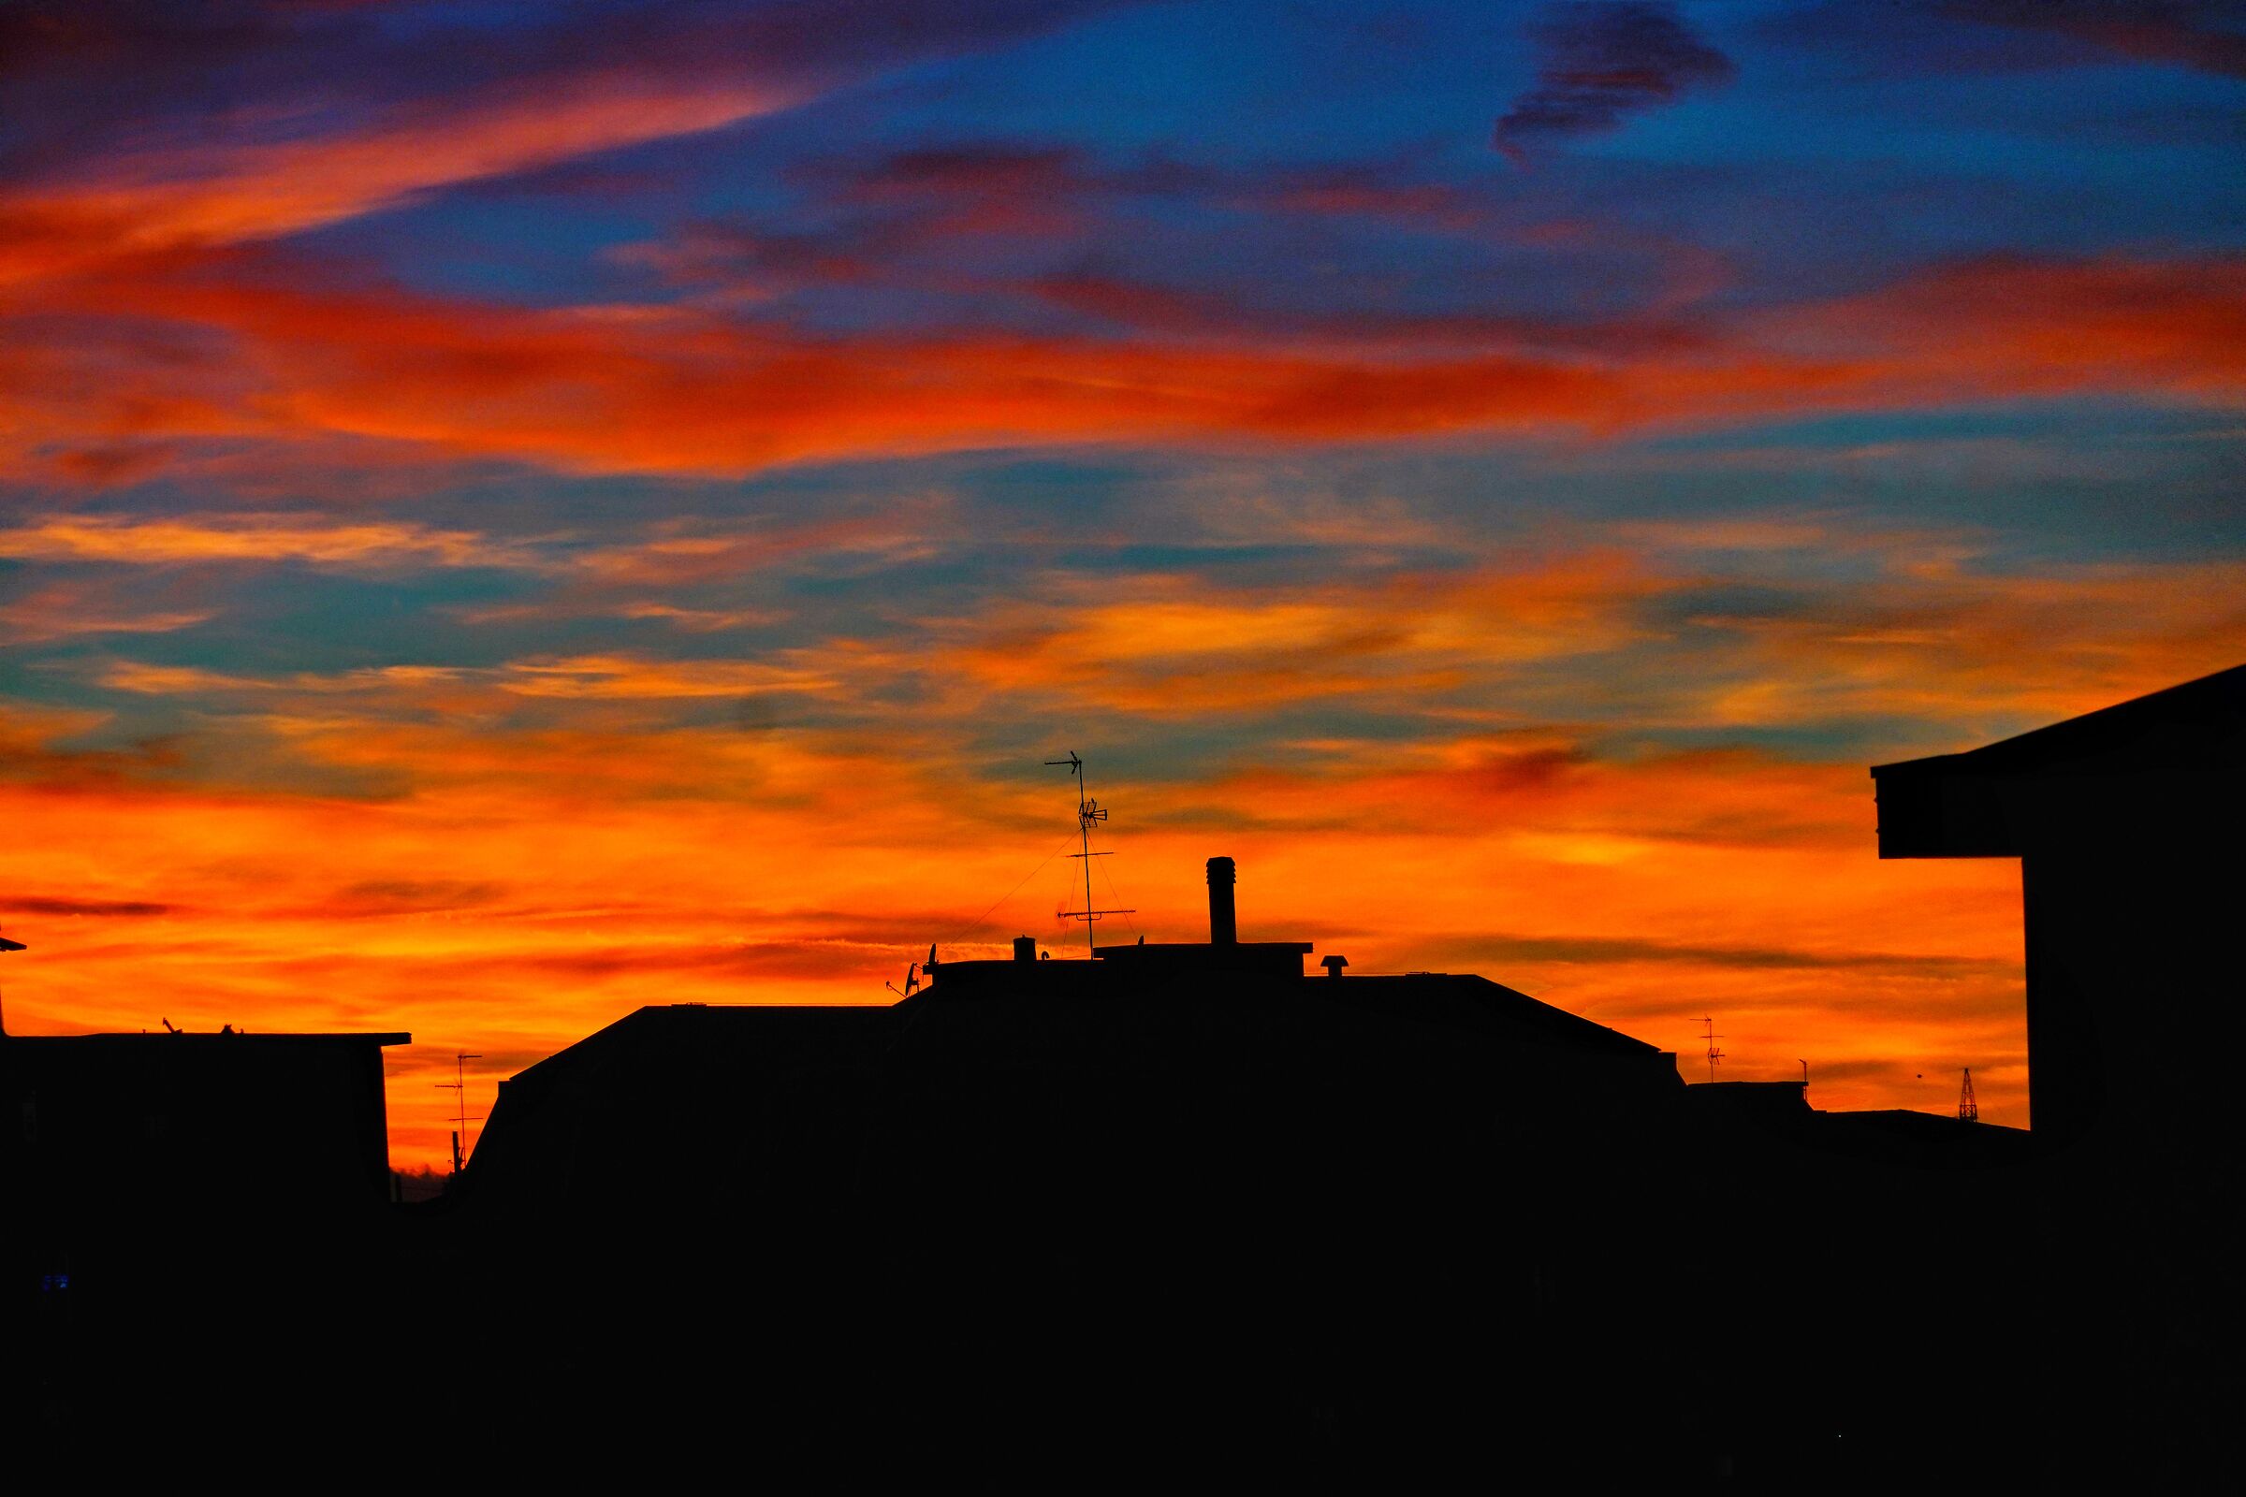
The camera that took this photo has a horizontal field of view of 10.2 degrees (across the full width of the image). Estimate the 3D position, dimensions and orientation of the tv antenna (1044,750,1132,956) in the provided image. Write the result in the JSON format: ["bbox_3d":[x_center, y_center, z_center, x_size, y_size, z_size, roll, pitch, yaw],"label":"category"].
[{"bbox_3d":[-0.791,2.651,312.000,2.042,5.126,0.900,-3,-2,0],"label":"tv antenna"}]

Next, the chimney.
[{"bbox_3d":[2.468,3.781,312.000,0.708,2.216,0.708,-2,-2,0],"label":"chimney"}]

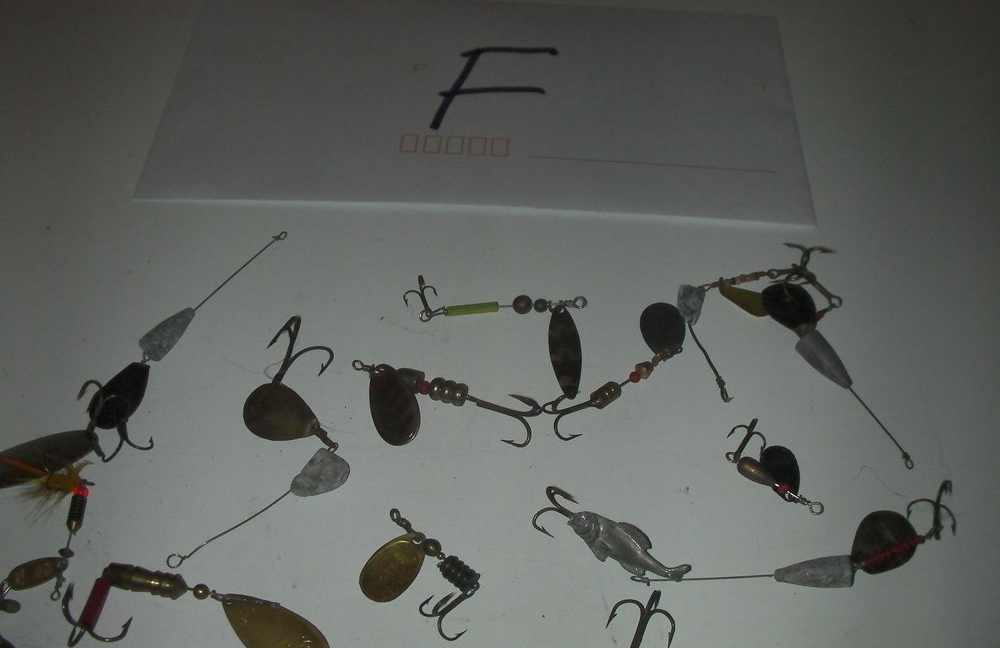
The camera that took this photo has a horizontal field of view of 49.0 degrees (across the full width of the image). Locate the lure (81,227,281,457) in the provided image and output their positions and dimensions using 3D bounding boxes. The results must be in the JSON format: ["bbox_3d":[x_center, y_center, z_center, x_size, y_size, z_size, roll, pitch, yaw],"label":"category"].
[{"bbox_3d":[-0.094,-0.001,0.318,0.029,0.011,0.092,15,53,11],"label":"lure"}]

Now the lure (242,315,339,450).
[{"bbox_3d":[-0.054,0.015,0.305,0.029,0.012,0.036,11,52,8],"label":"lure"}]

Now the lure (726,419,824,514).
[{"bbox_3d":[0.074,0.037,0.291,0.031,0.010,0.013,31,57,22],"label":"lure"}]

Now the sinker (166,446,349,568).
[{"bbox_3d":[-0.062,0.048,0.282,0.050,0.006,0.009,-33,59,-24],"label":"sinker"}]

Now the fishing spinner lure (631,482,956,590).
[{"bbox_3d":[0.077,0.058,0.273,0.086,0.013,0.016,-12,53,-10],"label":"fishing spinner lure"}]

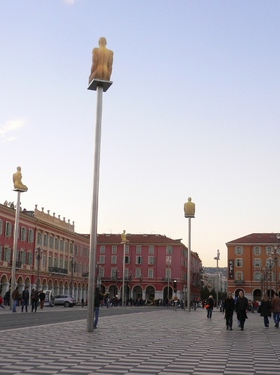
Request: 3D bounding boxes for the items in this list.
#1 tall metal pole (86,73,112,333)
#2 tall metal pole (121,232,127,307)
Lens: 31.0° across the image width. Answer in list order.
[{"bbox_3d":[-1.778,0.614,20.279,0.880,10.100,1.080,6,-13,-19],"label":"tall metal pole"},{"bbox_3d":[-2.566,13.033,81.852,1.250,12.030,1.100,1,-12,0],"label":"tall metal pole"}]

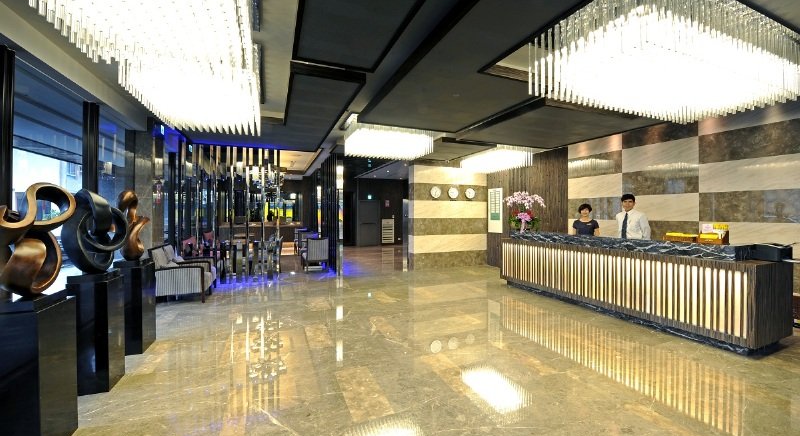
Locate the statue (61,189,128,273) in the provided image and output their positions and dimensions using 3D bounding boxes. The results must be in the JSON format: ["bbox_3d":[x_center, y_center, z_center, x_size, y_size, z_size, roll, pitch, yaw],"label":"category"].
[{"bbox_3d":[-2.568,0.110,2.633,0.370,0.711,0.290,0,1,-23],"label":"statue"}]

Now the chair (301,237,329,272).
[{"bbox_3d":[-2.144,0.919,7.952,0.558,0.848,0.725,0,1,-23],"label":"chair"}]

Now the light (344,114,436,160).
[{"bbox_3d":[-0.186,-1.288,5.180,1.280,0.435,0.906,0,1,-23],"label":"light"}]

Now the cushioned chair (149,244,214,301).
[{"bbox_3d":[-3.627,0.946,5.180,0.805,0.870,0.623,0,1,-23],"label":"cushioned chair"}]

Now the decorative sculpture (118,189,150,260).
[{"bbox_3d":[-2.835,0.082,3.315,0.247,0.750,0.247,0,1,-23],"label":"decorative sculpture"}]

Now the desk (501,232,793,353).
[{"bbox_3d":[3.200,0.850,4.912,0.870,1.066,3.647,0,1,-23],"label":"desk"}]

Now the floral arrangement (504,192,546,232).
[{"bbox_3d":[2.640,-0.134,6.618,0.750,0.884,0.580,1,1,45],"label":"floral arrangement"}]

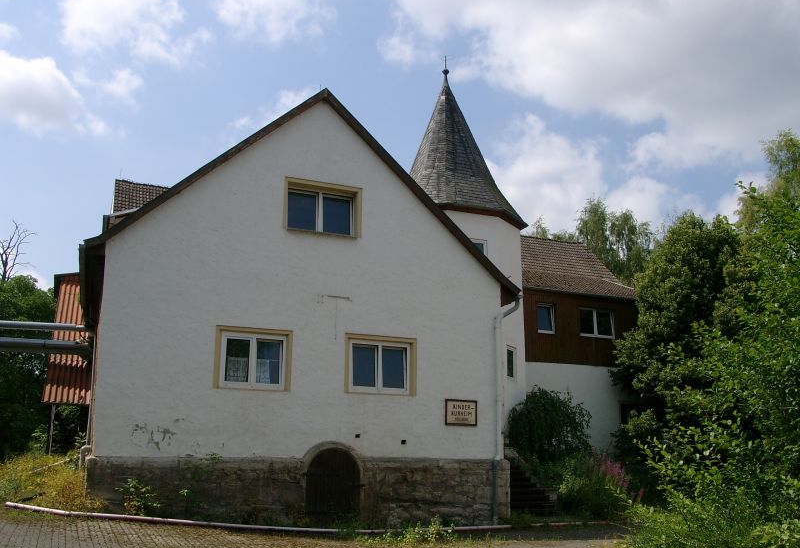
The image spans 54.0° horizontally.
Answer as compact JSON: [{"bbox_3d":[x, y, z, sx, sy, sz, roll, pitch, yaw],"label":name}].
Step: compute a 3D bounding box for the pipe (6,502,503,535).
[{"bbox_3d":[-2.353,5.162,16.551,10.900,0.550,0.600,5,-14,-17],"label":"pipe"}]

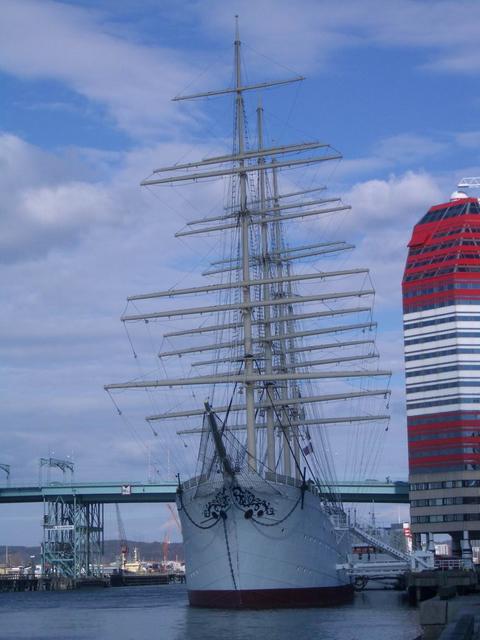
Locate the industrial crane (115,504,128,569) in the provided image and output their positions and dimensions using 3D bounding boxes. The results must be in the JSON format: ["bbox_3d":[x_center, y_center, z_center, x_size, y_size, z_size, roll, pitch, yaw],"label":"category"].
[{"bbox_3d":[-47.342,86.294,650.000,6.500,28.500,4.500,4,-10,-29],"label":"industrial crane"}]

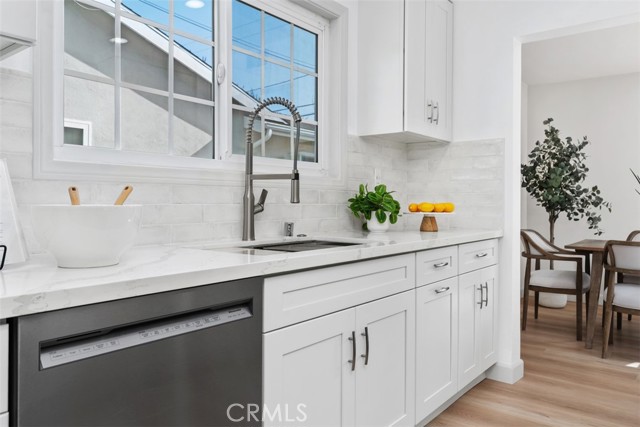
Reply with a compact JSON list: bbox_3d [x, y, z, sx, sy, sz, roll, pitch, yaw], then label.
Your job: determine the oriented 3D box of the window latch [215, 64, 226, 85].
[{"bbox_3d":[-0.434,-0.609,2.021,0.020,0.094,0.033,1,1,39],"label":"window latch"}]

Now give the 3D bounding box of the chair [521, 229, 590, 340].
[{"bbox_3d":[2.047,0.584,4.034,0.570,0.840,0.570,1,1,39],"label":"chair"}]

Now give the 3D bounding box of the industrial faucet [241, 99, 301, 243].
[{"bbox_3d":[-0.198,-0.182,2.005,0.270,0.605,0.120,0,1,14],"label":"industrial faucet"}]

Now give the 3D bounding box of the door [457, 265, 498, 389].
[{"bbox_3d":[0.895,0.624,2.631,0.022,0.612,0.593,1,2,40],"label":"door"}]

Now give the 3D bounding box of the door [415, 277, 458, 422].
[{"bbox_3d":[0.560,0.632,2.225,0.022,0.612,0.454,1,2,40],"label":"door"}]

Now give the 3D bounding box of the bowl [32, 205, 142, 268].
[{"bbox_3d":[-0.606,0.055,1.210,0.260,0.158,0.260,0,1,0],"label":"bowl"}]

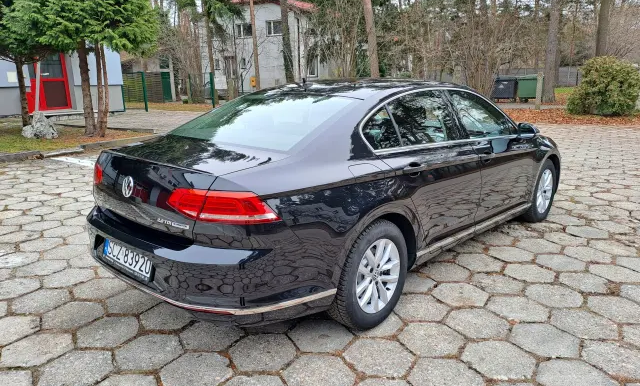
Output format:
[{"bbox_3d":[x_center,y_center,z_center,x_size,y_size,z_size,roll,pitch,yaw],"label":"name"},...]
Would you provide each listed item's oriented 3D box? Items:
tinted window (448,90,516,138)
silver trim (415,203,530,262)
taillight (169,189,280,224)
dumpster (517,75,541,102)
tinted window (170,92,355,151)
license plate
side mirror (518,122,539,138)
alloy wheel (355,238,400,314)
[{"bbox_3d":[1.325,-0.628,3.710,0.875,0.438,0.060,-15,-7,-44],"label":"tinted window"},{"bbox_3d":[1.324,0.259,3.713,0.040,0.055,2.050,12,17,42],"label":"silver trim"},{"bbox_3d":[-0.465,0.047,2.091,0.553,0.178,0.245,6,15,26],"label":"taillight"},{"bbox_3d":[11.739,-5.833,25.800,1.370,1.420,1.070,5,15,22],"label":"dumpster"},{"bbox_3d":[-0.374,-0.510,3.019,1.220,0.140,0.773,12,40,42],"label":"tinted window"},{"bbox_3d":[-1.043,0.359,2.499,0.520,0.118,0.020,12,12,42],"label":"license plate"},{"bbox_3d":[1.778,-0.529,3.939,0.205,0.135,0.120,12,19,42],"label":"side mirror"},{"bbox_3d":[0.296,0.478,2.762,0.170,0.445,0.445,12,19,42],"label":"alloy wheel"}]

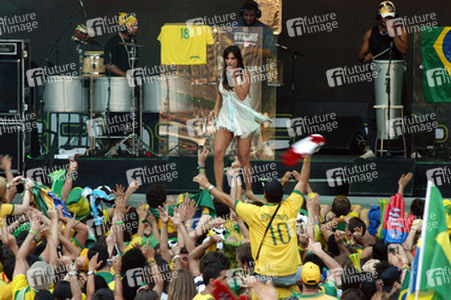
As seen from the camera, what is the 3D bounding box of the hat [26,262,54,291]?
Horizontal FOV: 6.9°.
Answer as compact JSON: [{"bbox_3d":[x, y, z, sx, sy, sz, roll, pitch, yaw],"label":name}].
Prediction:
[{"bbox_3d":[-1.714,1.163,34.800,0.250,0.180,0.270,0,21,0],"label":"hat"}]

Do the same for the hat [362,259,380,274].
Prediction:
[{"bbox_3d":[1.372,1.095,35.300,0.180,0.140,0.250,2,12,15],"label":"hat"}]

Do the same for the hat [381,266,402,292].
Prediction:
[{"bbox_3d":[1.547,1.198,35.000,0.190,0.170,0.260,3,15,25],"label":"hat"}]

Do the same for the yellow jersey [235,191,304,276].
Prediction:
[{"bbox_3d":[0.425,0.807,36.300,0.640,0.780,0.340,-1,7,-8],"label":"yellow jersey"}]

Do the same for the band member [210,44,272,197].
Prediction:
[{"bbox_3d":[0.147,-0.274,39.500,0.600,1.610,0.450,1,7,12],"label":"band member"}]

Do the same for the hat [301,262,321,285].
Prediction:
[{"bbox_3d":[0.803,1.133,35.300,0.180,0.155,0.270,-4,30,-7],"label":"hat"}]

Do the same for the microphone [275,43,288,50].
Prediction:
[{"bbox_3d":[0.643,-1.181,43.000,0.170,0.045,0.045,17,0,15],"label":"microphone"}]

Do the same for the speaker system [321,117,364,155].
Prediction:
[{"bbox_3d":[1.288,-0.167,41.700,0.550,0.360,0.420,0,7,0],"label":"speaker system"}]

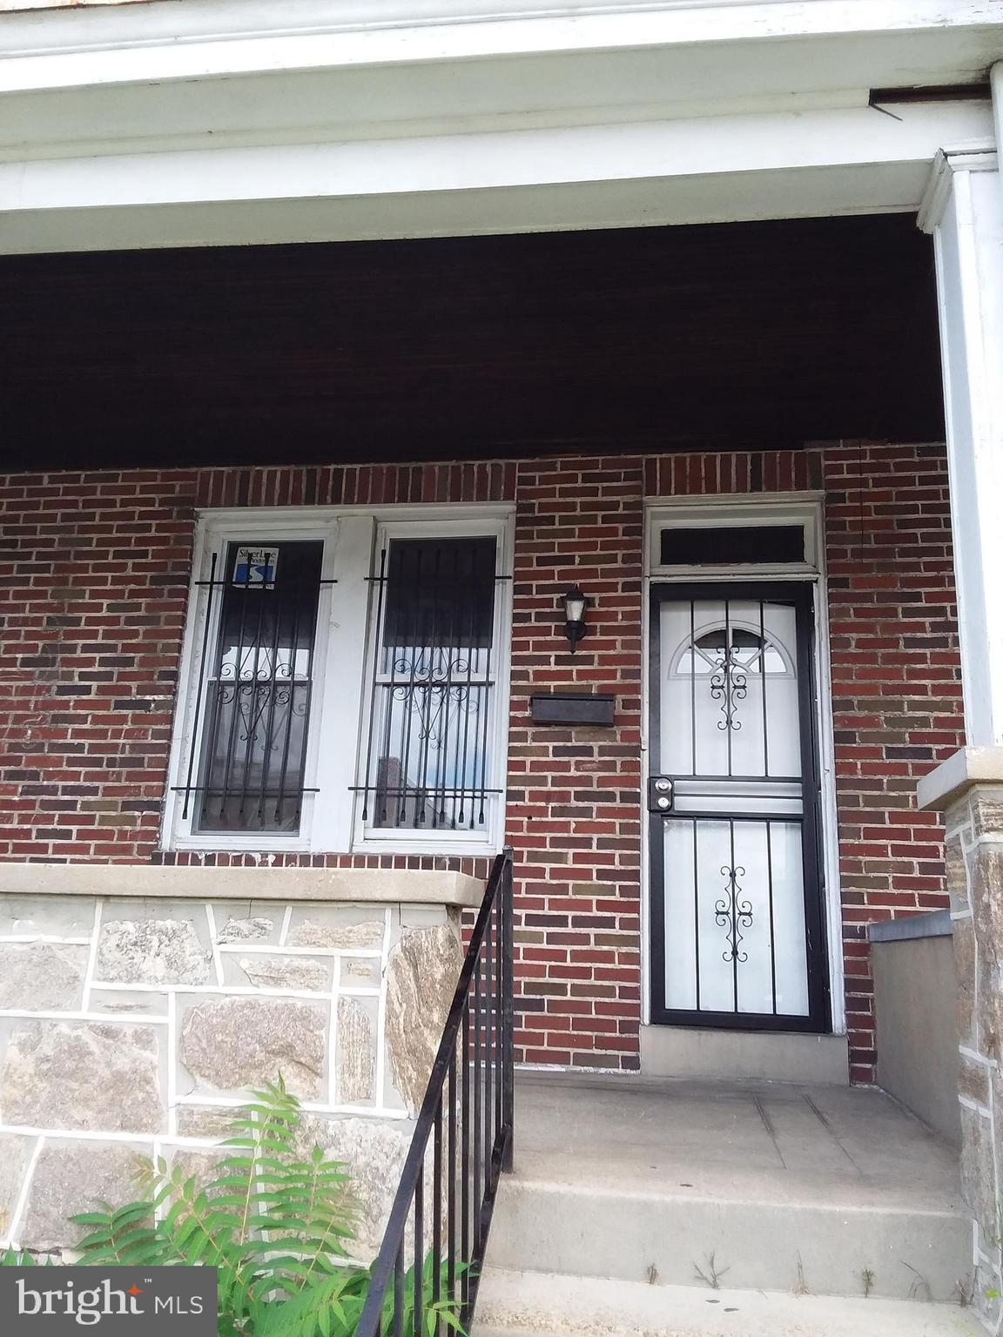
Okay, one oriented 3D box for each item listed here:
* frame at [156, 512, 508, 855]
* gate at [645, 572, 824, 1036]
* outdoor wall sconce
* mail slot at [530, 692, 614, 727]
[{"bbox_3d":[-0.786,0.026,5.193,1.690,1.760,0.130,0,-15,9],"label":"frame"},{"bbox_3d":[1.052,0.559,4.714,0.760,2.010,0.060,0,-15,9],"label":"gate"},{"bbox_3d":[0.344,-0.226,4.905,0.120,0.335,0.170,0,-15,9],"label":"outdoor wall sconce"},{"bbox_3d":[0.333,0.193,4.828,0.385,0.150,0.100,0,-15,9],"label":"mail slot"}]

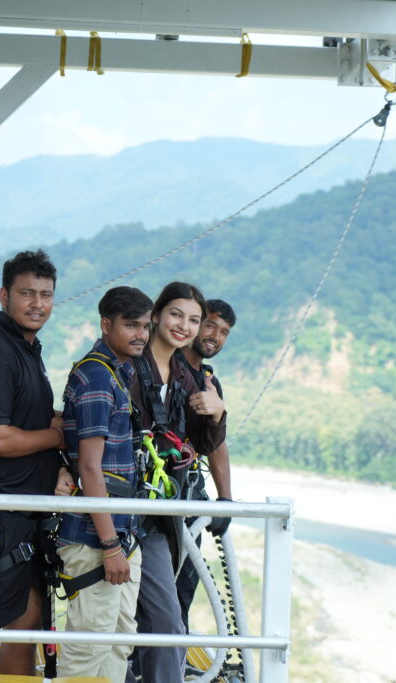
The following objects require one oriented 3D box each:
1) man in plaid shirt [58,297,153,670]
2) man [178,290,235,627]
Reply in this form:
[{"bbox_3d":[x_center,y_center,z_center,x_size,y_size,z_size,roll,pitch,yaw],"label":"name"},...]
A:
[{"bbox_3d":[-0.324,0.641,6.750,0.340,1.660,0.480,3,1,25],"label":"man in plaid shirt"},{"bbox_3d":[-0.014,0.657,7.700,0.360,1.640,0.500,3,1,32],"label":"man"}]

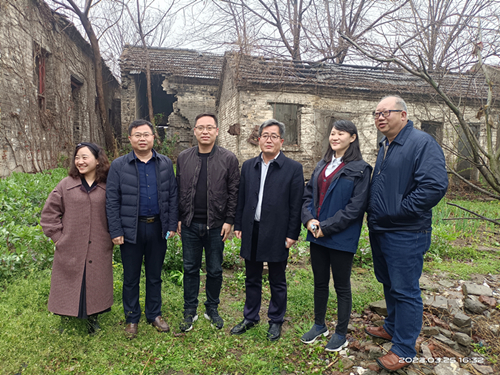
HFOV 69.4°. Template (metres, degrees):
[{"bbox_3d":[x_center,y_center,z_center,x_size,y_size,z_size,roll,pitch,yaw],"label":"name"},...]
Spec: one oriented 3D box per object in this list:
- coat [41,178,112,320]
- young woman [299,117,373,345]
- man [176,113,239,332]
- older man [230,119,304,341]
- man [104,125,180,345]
[{"bbox_3d":[-1.436,0.470,3.045,0.570,1.140,0.360,-3,4,-27],"label":"coat"},{"bbox_3d":[0.643,0.332,2.685,0.480,1.650,0.380,3,5,40],"label":"young woman"},{"bbox_3d":[-0.342,0.279,2.976,0.520,1.750,0.320,-1,4,0],"label":"man"},{"bbox_3d":[0.140,0.319,2.879,0.540,1.710,0.350,1,4,20],"label":"older man"},{"bbox_3d":[-0.859,0.321,2.884,0.540,1.710,0.340,-2,4,-20],"label":"man"}]

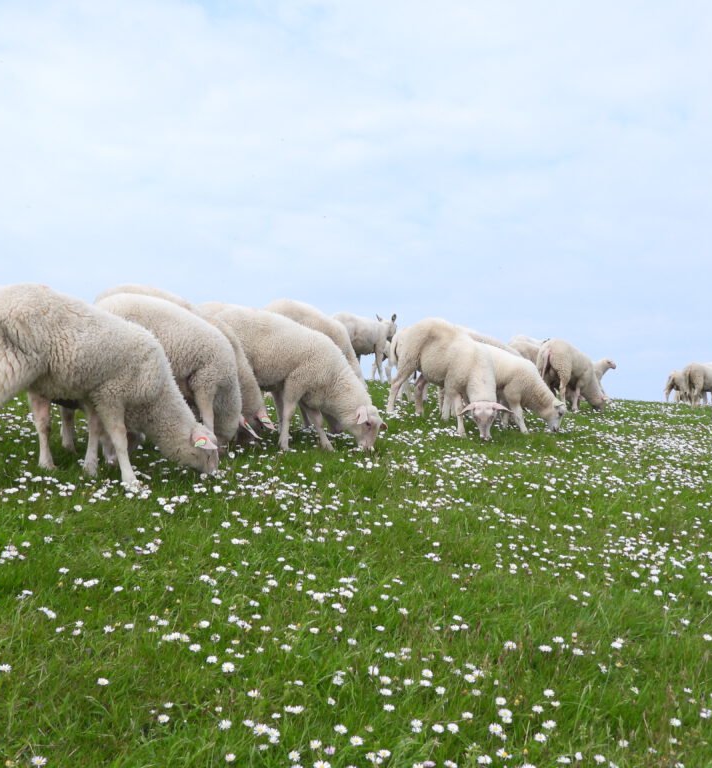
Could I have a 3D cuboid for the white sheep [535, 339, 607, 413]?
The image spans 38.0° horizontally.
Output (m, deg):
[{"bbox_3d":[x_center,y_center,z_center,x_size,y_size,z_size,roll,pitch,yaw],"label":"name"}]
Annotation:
[{"bbox_3d":[1.861,-0.062,8.944,0.811,0.624,0.291,2,-2,-43],"label":"white sheep"}]

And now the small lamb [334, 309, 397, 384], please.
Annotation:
[{"bbox_3d":[0.072,-0.385,11.440,1.009,0.780,0.343,2,-2,-42],"label":"small lamb"}]

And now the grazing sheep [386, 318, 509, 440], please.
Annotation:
[{"bbox_3d":[0.502,-0.047,5.876,0.291,0.655,0.811,2,-2,-38],"label":"grazing sheep"}]

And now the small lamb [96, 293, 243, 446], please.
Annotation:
[{"bbox_3d":[-0.727,-0.052,3.952,0.281,0.614,0.811,2,-2,-42],"label":"small lamb"}]

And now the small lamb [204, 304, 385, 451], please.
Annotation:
[{"bbox_3d":[-0.299,-0.036,4.659,0.811,0.634,0.281,0,-2,33],"label":"small lamb"}]

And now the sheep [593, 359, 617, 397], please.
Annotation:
[{"bbox_3d":[3.445,-0.088,15.080,0.707,0.572,0.208,1,-2,-15],"label":"sheep"}]

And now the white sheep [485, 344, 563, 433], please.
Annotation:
[{"bbox_3d":[0.919,-0.010,6.448,0.801,0.603,0.281,0,-2,33],"label":"white sheep"}]

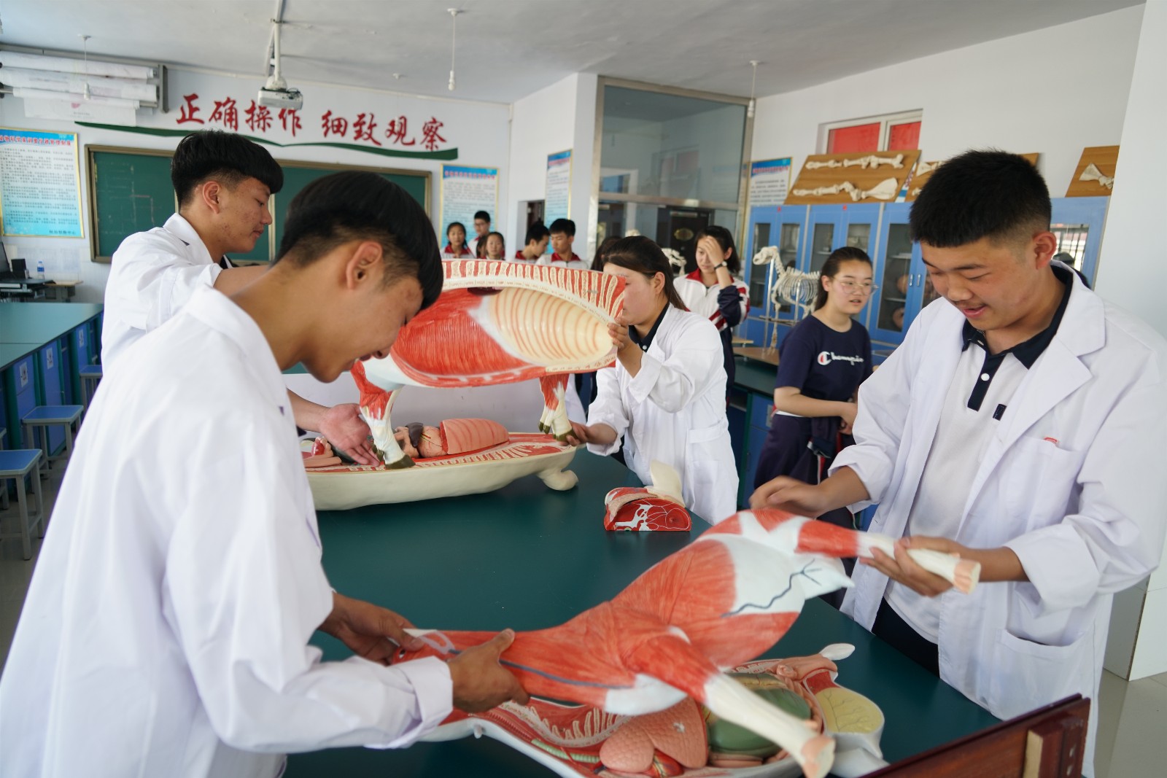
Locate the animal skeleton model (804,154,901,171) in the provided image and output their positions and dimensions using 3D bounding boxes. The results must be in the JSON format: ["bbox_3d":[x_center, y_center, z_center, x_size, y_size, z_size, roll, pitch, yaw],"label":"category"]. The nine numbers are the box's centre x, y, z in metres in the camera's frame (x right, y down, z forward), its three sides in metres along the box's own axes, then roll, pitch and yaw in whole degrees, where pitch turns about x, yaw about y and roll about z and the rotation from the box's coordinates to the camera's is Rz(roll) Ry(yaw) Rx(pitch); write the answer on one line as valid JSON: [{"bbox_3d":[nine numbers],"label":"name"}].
[{"bbox_3d":[2.621,-2.216,7.643,0.070,0.140,1.370,26,1,-25],"label":"animal skeleton model"}]

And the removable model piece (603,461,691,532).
[{"bbox_3d":[0.169,0.285,2.151,0.235,0.155,0.200,2,12,-7],"label":"removable model piece"}]

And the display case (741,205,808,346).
[{"bbox_3d":[2.045,-0.854,7.836,0.450,1.905,0.970,-1,12,-21],"label":"display case"}]

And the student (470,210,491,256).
[{"bbox_3d":[-1.056,-0.931,7.844,0.460,1.700,0.280,6,12,12],"label":"student"}]

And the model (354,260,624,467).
[{"bbox_3d":[-0.256,-0.071,2.070,0.750,0.520,0.200,-3,13,-27],"label":"model"}]

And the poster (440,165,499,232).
[{"bbox_3d":[-1.527,-2.409,10.492,0.784,1.145,0.025,-2,12,-22],"label":"poster"}]

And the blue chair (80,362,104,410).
[{"bbox_3d":[-3.376,0.070,5.493,0.250,0.420,0.340,-1,12,-21],"label":"blue chair"}]

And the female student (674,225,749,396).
[{"bbox_3d":[0.634,-0.016,4.109,0.460,1.647,0.340,8,12,25],"label":"female student"}]

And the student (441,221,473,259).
[{"bbox_3d":[-1.208,-0.741,7.358,0.440,1.637,0.280,1,11,-8],"label":"student"}]

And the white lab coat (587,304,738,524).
[{"bbox_3d":[0.281,0.176,2.715,0.530,0.950,0.470,0,12,-17],"label":"white lab coat"}]

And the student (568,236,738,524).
[{"bbox_3d":[0.233,0.267,2.706,0.620,1.560,0.480,0,12,-17],"label":"student"}]

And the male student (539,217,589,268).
[{"bbox_3d":[-0.186,-0.478,6.030,0.470,1.640,0.290,5,12,10],"label":"male student"}]

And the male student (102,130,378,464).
[{"bbox_3d":[-0.743,0.315,1.818,0.570,1.750,0.480,-2,12,-22],"label":"male student"}]

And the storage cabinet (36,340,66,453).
[{"bbox_3d":[-3.662,0.043,4.979,0.480,0.674,0.622,-2,12,-22],"label":"storage cabinet"}]

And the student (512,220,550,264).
[{"bbox_3d":[-0.403,-0.435,5.960,0.330,1.655,0.460,5,11,11],"label":"student"}]

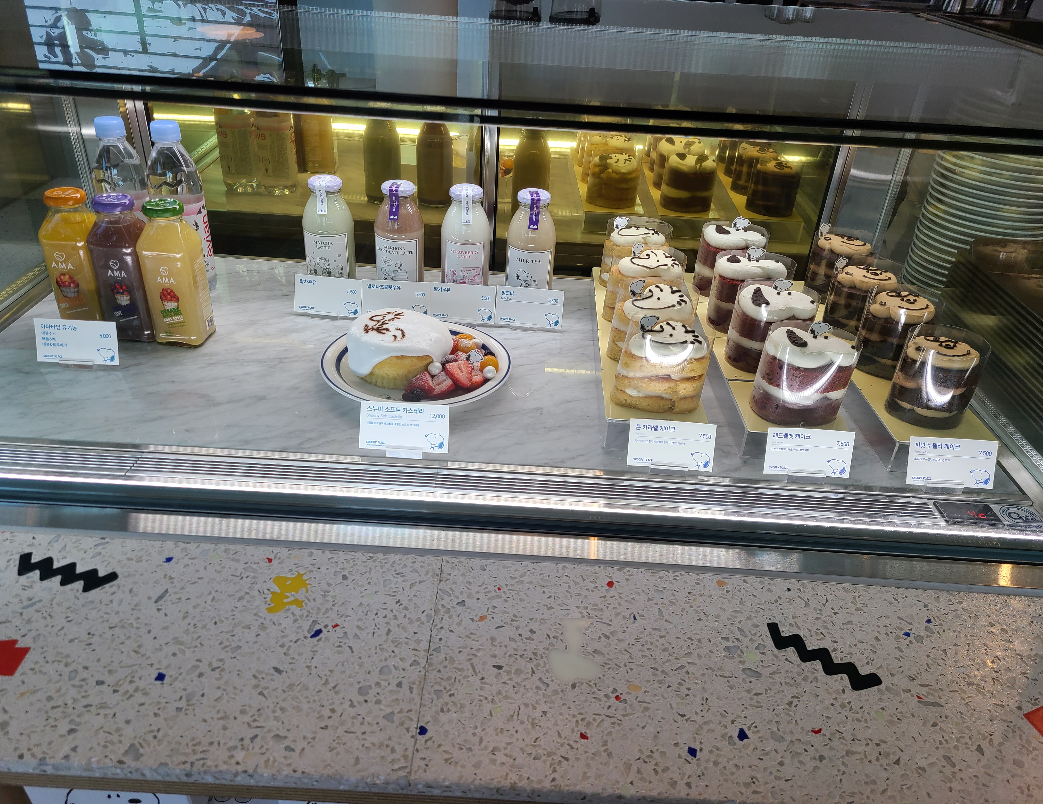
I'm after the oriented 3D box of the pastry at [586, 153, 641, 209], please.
[{"bbox_3d":[0.161,-0.390,1.403,0.092,0.084,0.072,3,32,0],"label":"pastry"}]

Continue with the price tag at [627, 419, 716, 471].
[{"bbox_3d":[0.145,0.044,0.779,0.084,0.048,0.009,4,8,1],"label":"price tag"}]

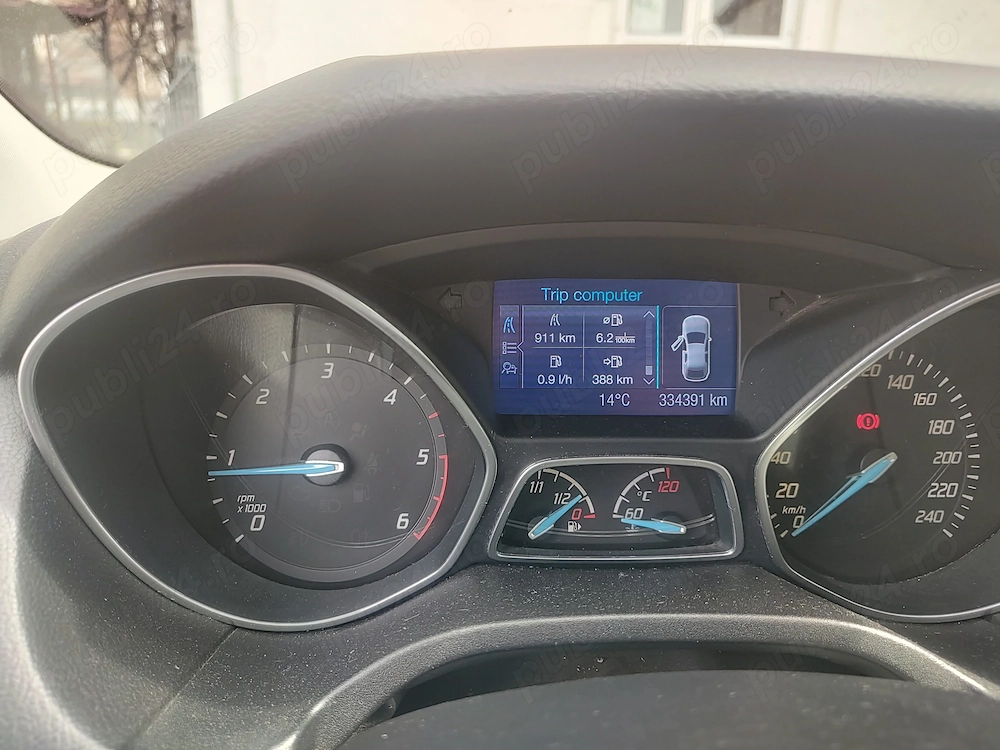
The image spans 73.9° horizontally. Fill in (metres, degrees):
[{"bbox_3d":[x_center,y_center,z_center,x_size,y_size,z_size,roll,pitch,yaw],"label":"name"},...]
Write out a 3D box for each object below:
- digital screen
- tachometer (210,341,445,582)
[{"bbox_3d":[0.044,-0.011,0.255,0.092,0.052,0.008,0,0,0],"label":"digital screen"},{"bbox_3d":[-0.067,0.035,0.259,0.093,0.093,0.016,0,0,0],"label":"tachometer"}]

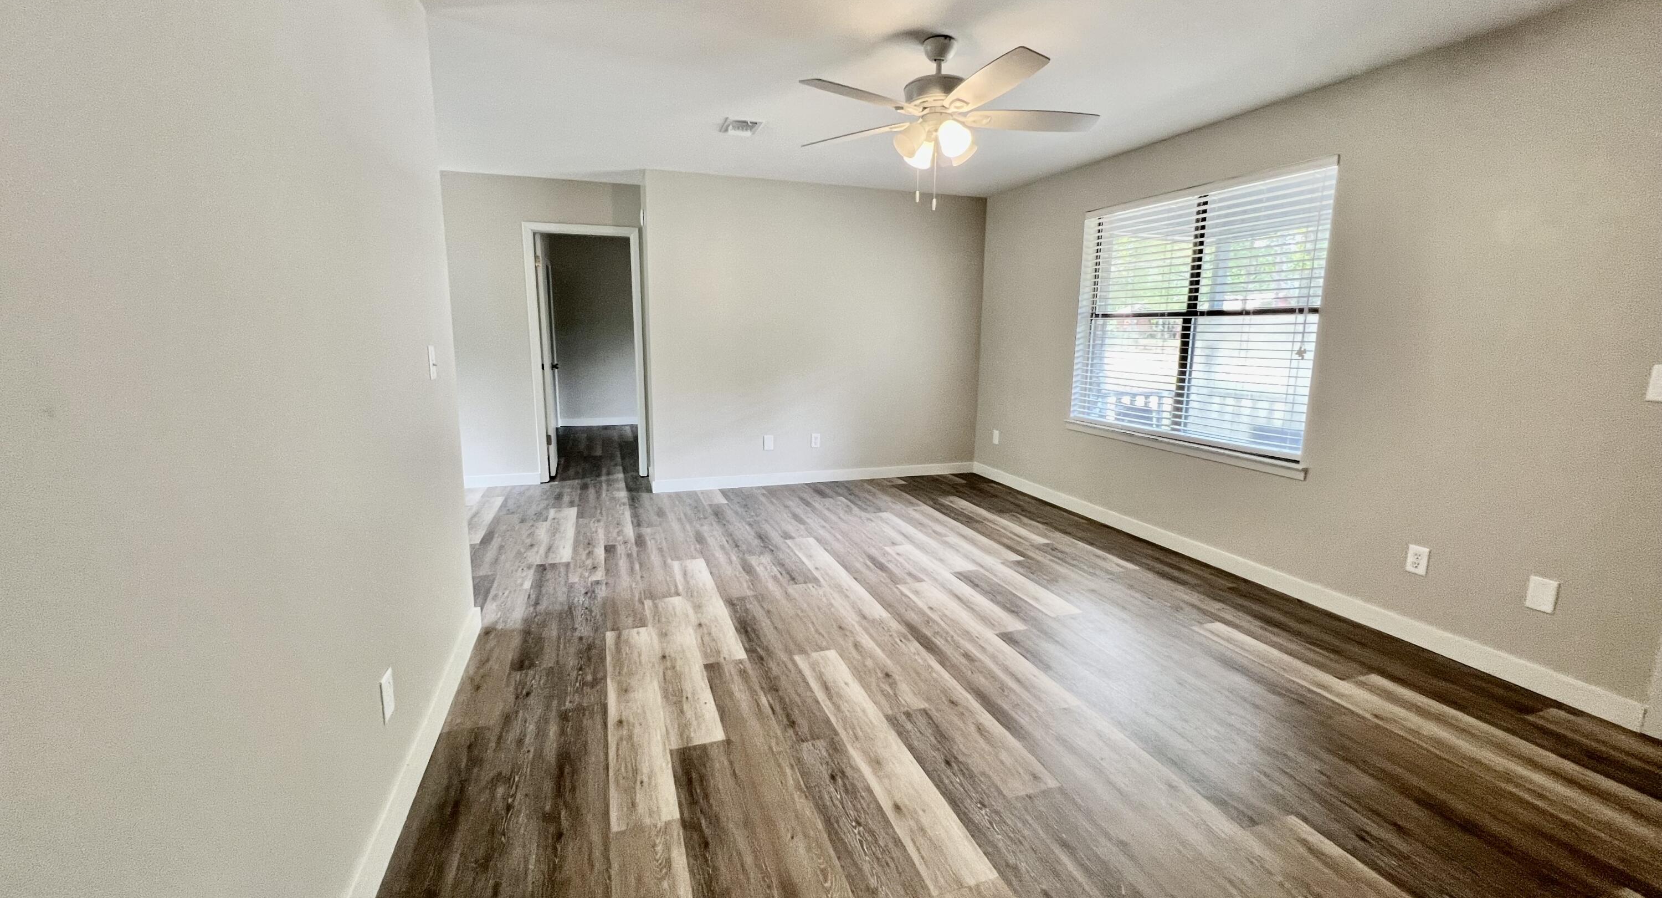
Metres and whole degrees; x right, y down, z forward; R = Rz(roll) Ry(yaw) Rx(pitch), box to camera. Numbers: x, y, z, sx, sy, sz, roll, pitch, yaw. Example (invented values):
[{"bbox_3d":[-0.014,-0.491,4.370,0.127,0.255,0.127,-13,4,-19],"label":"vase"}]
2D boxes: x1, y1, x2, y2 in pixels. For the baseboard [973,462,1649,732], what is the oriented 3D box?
[{"bbox_3d":[2.095,0.558,4.075,0.015,0.096,4.166,-3,11,-20],"label":"baseboard"}]

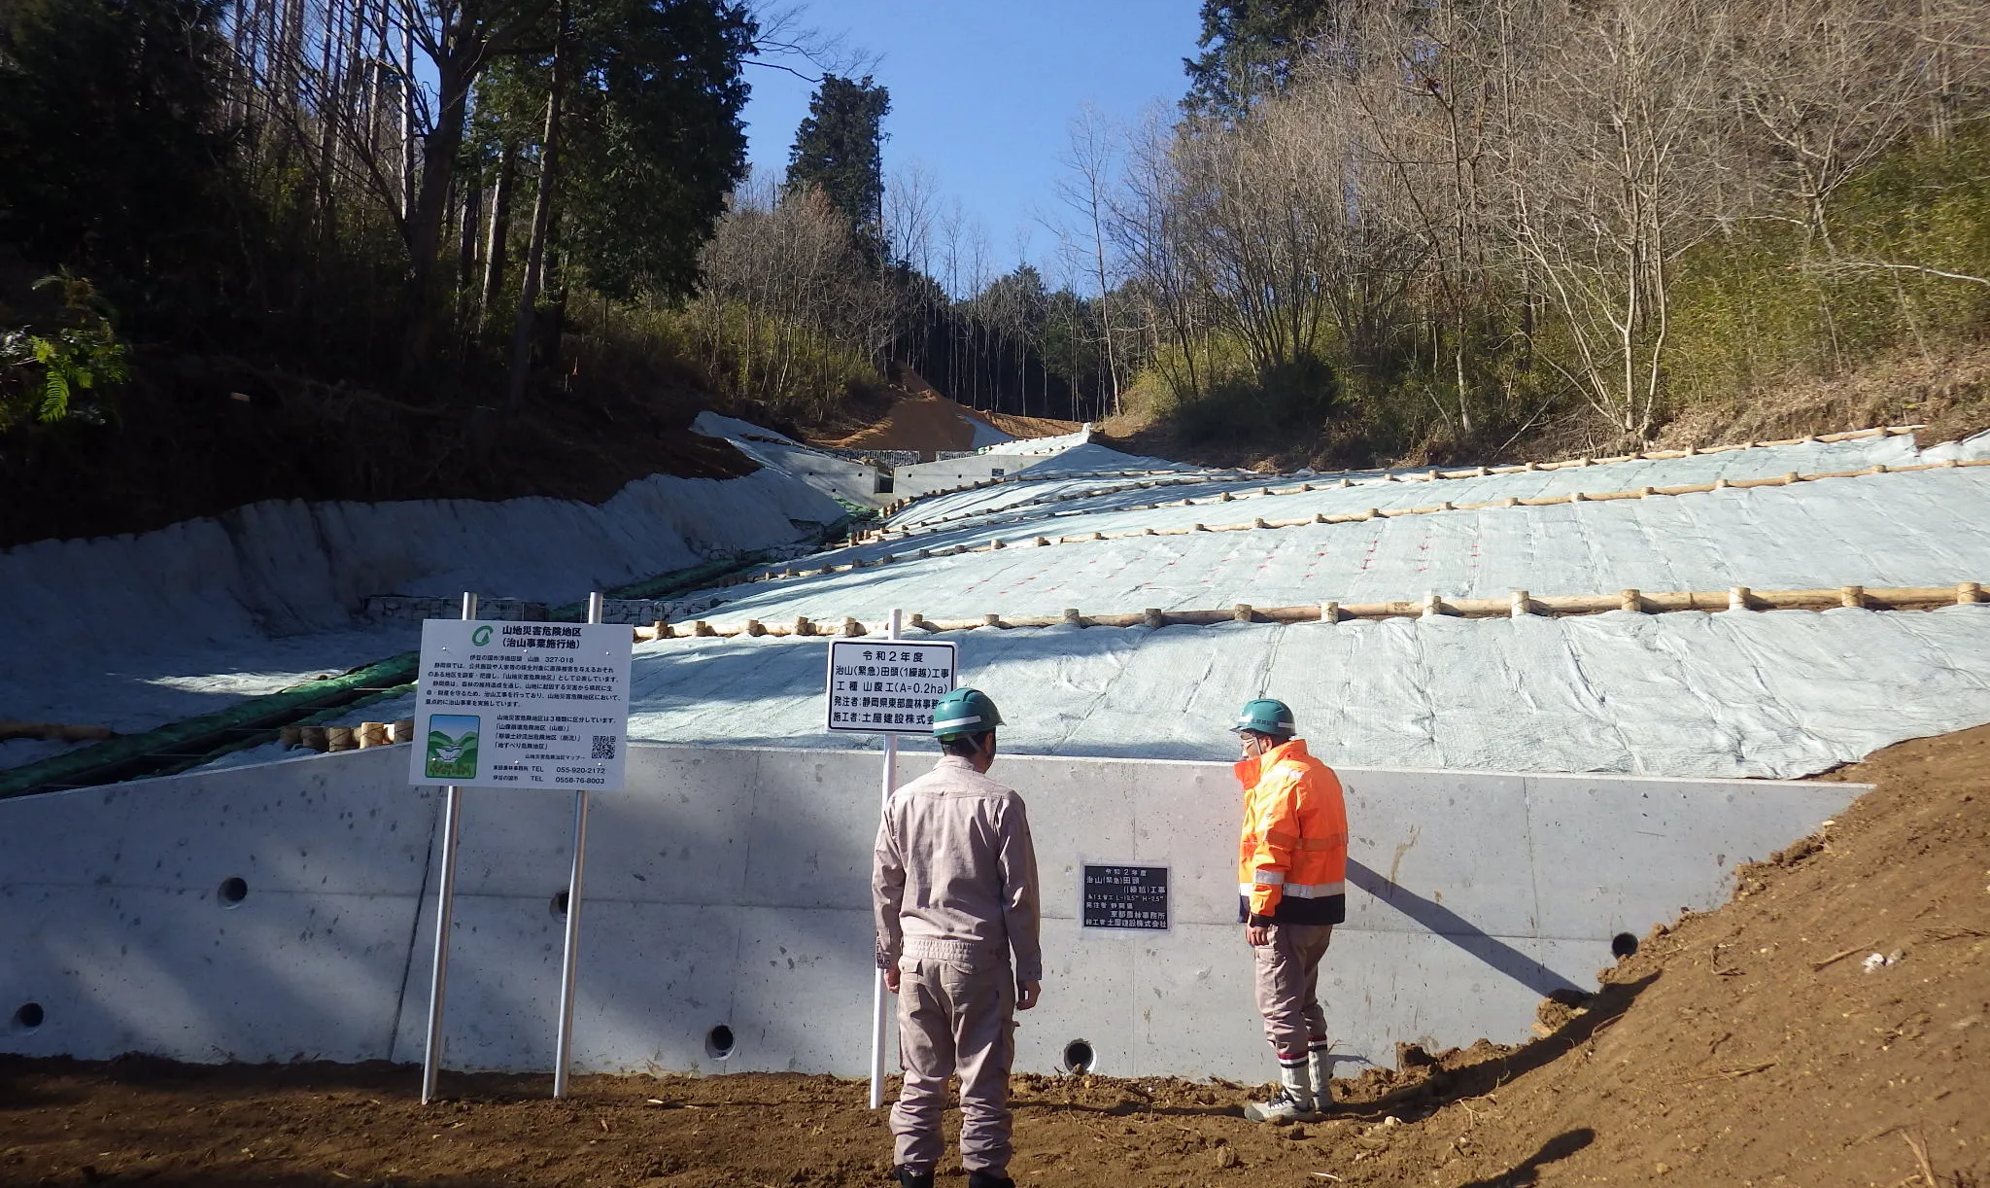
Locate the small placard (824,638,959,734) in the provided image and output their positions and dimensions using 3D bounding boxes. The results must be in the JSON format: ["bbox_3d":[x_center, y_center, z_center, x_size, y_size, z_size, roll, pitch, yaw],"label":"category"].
[{"bbox_3d":[-0.448,0.410,6.280,0.560,0.405,0.030,2,-6,0],"label":"small placard"}]

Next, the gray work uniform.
[{"bbox_3d":[-0.122,1.200,4.690,0.510,1.310,0.290,0,-6,20],"label":"gray work uniform"}]

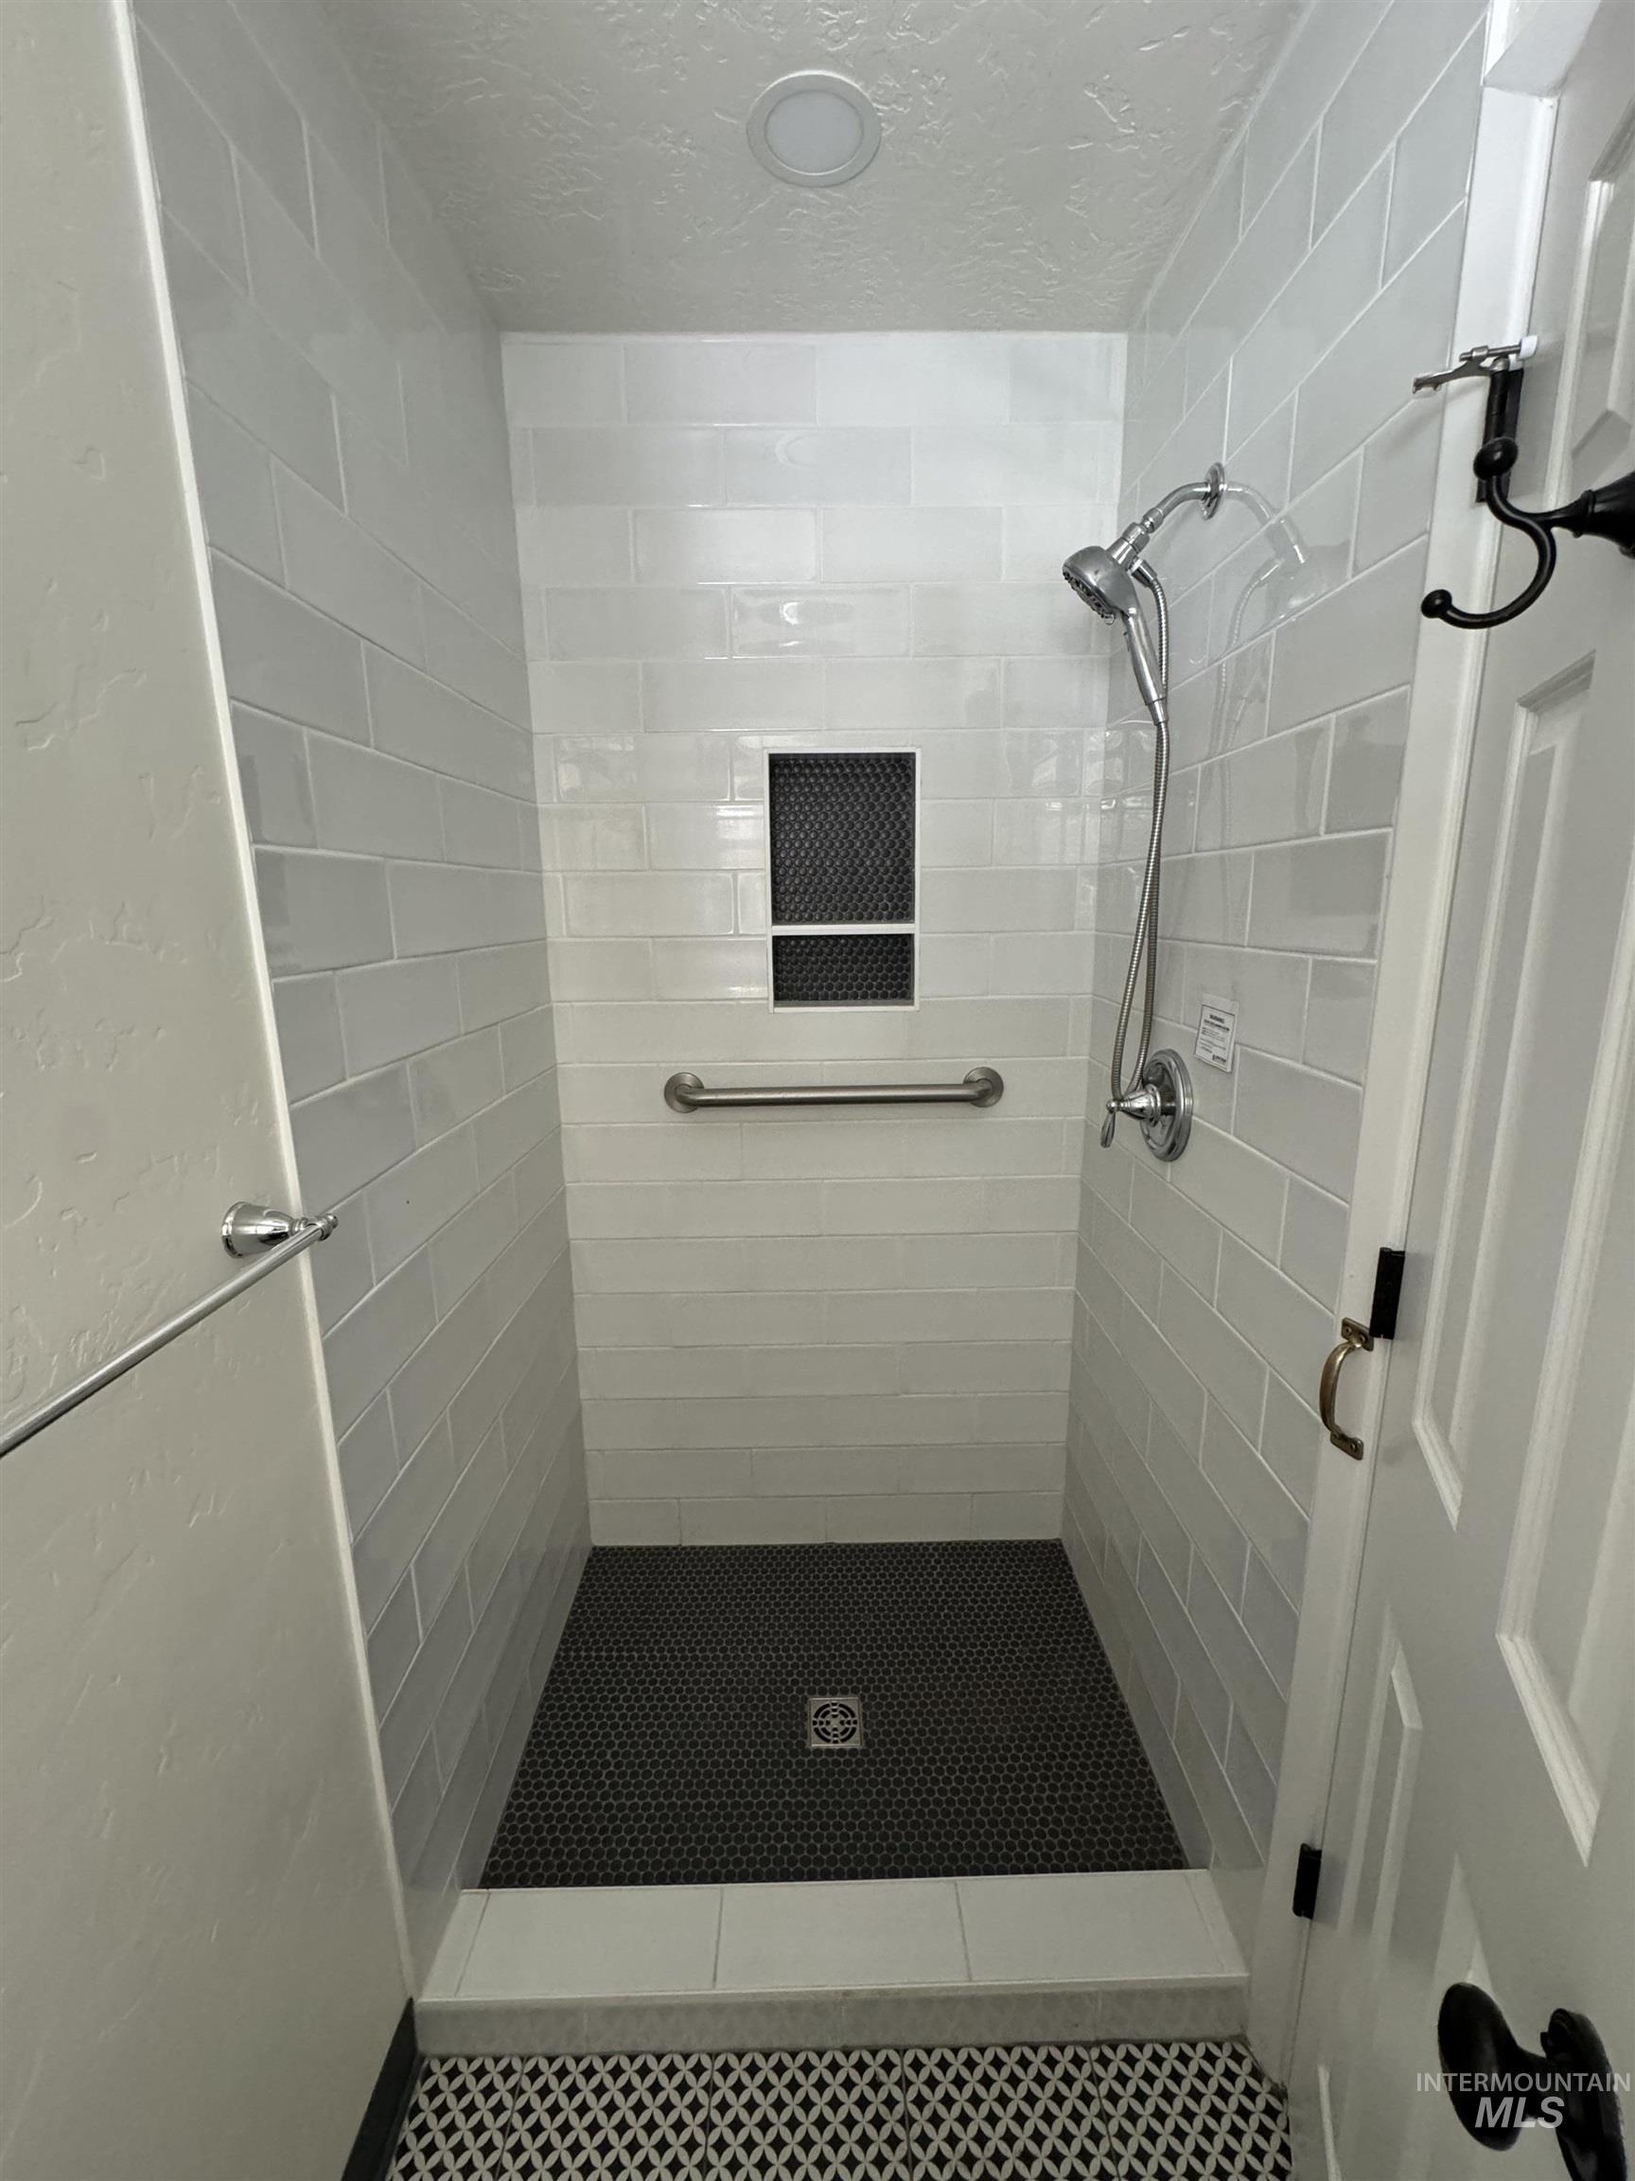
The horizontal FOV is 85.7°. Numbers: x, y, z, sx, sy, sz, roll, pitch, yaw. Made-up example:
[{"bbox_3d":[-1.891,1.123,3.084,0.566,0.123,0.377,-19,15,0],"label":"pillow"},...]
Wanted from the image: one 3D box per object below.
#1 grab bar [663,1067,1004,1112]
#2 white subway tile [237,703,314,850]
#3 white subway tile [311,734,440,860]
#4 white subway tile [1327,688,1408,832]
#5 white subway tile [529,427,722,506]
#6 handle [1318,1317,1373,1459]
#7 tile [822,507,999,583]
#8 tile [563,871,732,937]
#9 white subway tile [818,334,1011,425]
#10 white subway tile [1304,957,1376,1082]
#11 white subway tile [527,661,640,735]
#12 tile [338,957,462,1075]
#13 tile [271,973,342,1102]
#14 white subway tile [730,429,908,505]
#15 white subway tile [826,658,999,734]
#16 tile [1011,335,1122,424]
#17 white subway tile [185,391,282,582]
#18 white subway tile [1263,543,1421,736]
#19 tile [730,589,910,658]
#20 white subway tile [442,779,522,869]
[{"bbox_3d":[0.035,0.007,1.758,0.689,0.080,0.070,-1,12,0],"label":"grab bar"},{"bbox_3d":[-0.527,-0.301,0.857,0.010,0.121,0.111,-1,12,0],"label":"white subway tile"},{"bbox_3d":[-0.528,-0.347,1.072,0.010,0.121,0.323,-1,12,0],"label":"white subway tile"},{"bbox_3d":[0.542,-0.317,0.870,0.010,0.121,0.114,-1,12,0],"label":"white subway tile"},{"bbox_3d":[-0.330,-1.092,1.552,0.329,0.122,0.010,-1,12,-1],"label":"white subway tile"},{"bbox_3d":[0.551,0.322,0.936,0.042,0.148,0.037,-5,13,-18],"label":"handle"},{"bbox_3d":[0.169,-0.981,1.589,0.330,0.122,0.010,-1,12,0],"label":"tile"},{"bbox_3d":[-0.324,-0.360,1.709,0.329,0.122,0.010,-1,12,-1],"label":"tile"},{"bbox_3d":[0.167,-1.221,1.532,0.329,0.122,0.010,-1,12,-1],"label":"white subway tile"},{"bbox_3d":[0.558,-0.076,0.941,0.010,0.122,0.113,-1,12,0],"label":"white subway tile"},{"bbox_3d":[-0.431,-0.727,1.635,0.203,0.122,0.010,-1,12,0],"label":"white subway tile"},{"bbox_3d":[-0.525,-0.104,1.126,0.010,0.120,0.328,-1,12,0],"label":"tile"},{"bbox_3d":[-0.526,-0.058,0.914,0.010,0.122,0.111,-1,12,0],"label":"tile"},{"bbox_3d":[0.003,-1.097,1.556,0.329,0.122,0.010,-1,12,-1],"label":"white subway tile"},{"bbox_3d":[0.177,-0.727,1.623,0.322,0.122,0.010,-1,12,0],"label":"white subway tile"},{"bbox_3d":[0.432,-1.228,1.535,0.201,0.122,0.010,-1,12,0],"label":"tile"},{"bbox_3d":[-0.530,-0.542,0.805,0.010,0.122,0.111,-1,12,0],"label":"white subway tile"},{"bbox_3d":[0.547,-0.456,0.924,0.010,0.122,0.260,-1,12,0],"label":"white subway tile"},{"bbox_3d":[0.007,-0.853,1.608,0.329,0.122,0.010,-1,12,-1],"label":"tile"},{"bbox_3d":[-0.534,-0.420,1.408,0.010,0.122,0.332,-1,12,0],"label":"white subway tile"}]

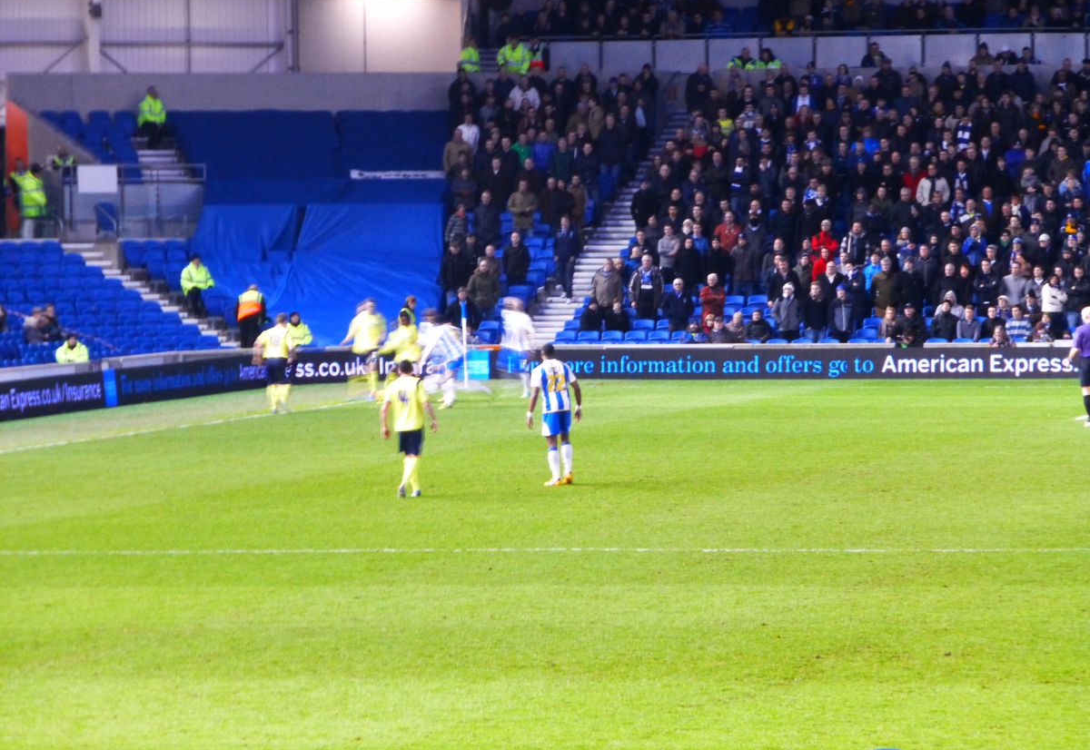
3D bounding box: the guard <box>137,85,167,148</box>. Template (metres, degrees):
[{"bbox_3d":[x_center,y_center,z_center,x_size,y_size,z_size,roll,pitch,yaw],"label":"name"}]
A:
[{"bbox_3d":[-7.912,-5.196,146.520,0.580,1.280,0.700,-1,2,-21],"label":"guard"}]

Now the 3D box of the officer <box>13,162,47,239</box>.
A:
[{"bbox_3d":[-9.943,-3.264,140.827,0.480,1.720,0.560,1,2,21],"label":"officer"}]

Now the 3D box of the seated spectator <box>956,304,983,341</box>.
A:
[{"bbox_3d":[8.112,-0.709,139.204,0.520,1.270,0.750,0,2,14],"label":"seated spectator"}]

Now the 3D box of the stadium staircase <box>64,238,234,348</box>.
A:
[{"bbox_3d":[-7.900,-1.472,142.288,1.250,2.257,6.906,-2,2,-32],"label":"stadium staircase"}]

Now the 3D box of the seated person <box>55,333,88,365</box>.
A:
[{"bbox_3d":[-8.373,-0.090,128.901,0.580,1.280,0.720,-1,2,-6],"label":"seated person"}]

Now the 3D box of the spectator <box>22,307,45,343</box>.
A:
[{"bbox_3d":[-9.290,-0.630,133.964,0.720,1.250,0.500,0,2,28],"label":"spectator"}]

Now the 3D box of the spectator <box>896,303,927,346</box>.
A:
[{"bbox_3d":[6.893,-0.700,136.800,0.560,1.320,0.720,0,2,18],"label":"spectator"}]

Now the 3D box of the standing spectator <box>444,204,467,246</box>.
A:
[{"bbox_3d":[-1.812,-2.824,147.300,0.520,1.270,0.700,-1,2,-3],"label":"standing spectator"}]

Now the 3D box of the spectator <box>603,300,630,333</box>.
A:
[{"bbox_3d":[1.390,-0.816,140.020,0.540,1.270,0.750,0,2,11],"label":"spectator"}]

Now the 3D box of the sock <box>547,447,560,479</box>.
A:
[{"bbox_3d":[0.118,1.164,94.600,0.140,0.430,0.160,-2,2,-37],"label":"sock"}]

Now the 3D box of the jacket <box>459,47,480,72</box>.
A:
[{"bbox_3d":[-1.627,-6.695,156.512,0.500,0.740,0.320,-1,2,6],"label":"jacket"}]

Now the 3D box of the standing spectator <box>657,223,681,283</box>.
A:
[{"bbox_3d":[2.501,-2.158,145.028,0.480,1.750,0.360,0,2,12],"label":"standing spectator"}]

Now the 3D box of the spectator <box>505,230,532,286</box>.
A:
[{"bbox_3d":[-0.547,-2.004,143.727,0.540,1.700,0.360,0,2,6],"label":"spectator"}]

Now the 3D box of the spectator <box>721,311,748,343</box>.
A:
[{"bbox_3d":[3.617,-0.598,138.920,0.540,1.250,0.750,1,2,16],"label":"spectator"}]

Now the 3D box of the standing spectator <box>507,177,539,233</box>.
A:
[{"bbox_3d":[-0.450,-3.088,147.200,0.580,1.750,0.420,0,2,7],"label":"standing spectator"}]

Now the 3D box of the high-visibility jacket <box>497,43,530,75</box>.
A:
[{"bbox_3d":[-0.707,-6.931,159.500,0.680,0.720,0.380,0,2,10],"label":"high-visibility jacket"}]

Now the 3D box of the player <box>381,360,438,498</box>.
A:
[{"bbox_3d":[-1.716,0.671,91.900,0.680,1.720,0.480,0,2,5],"label":"player"}]

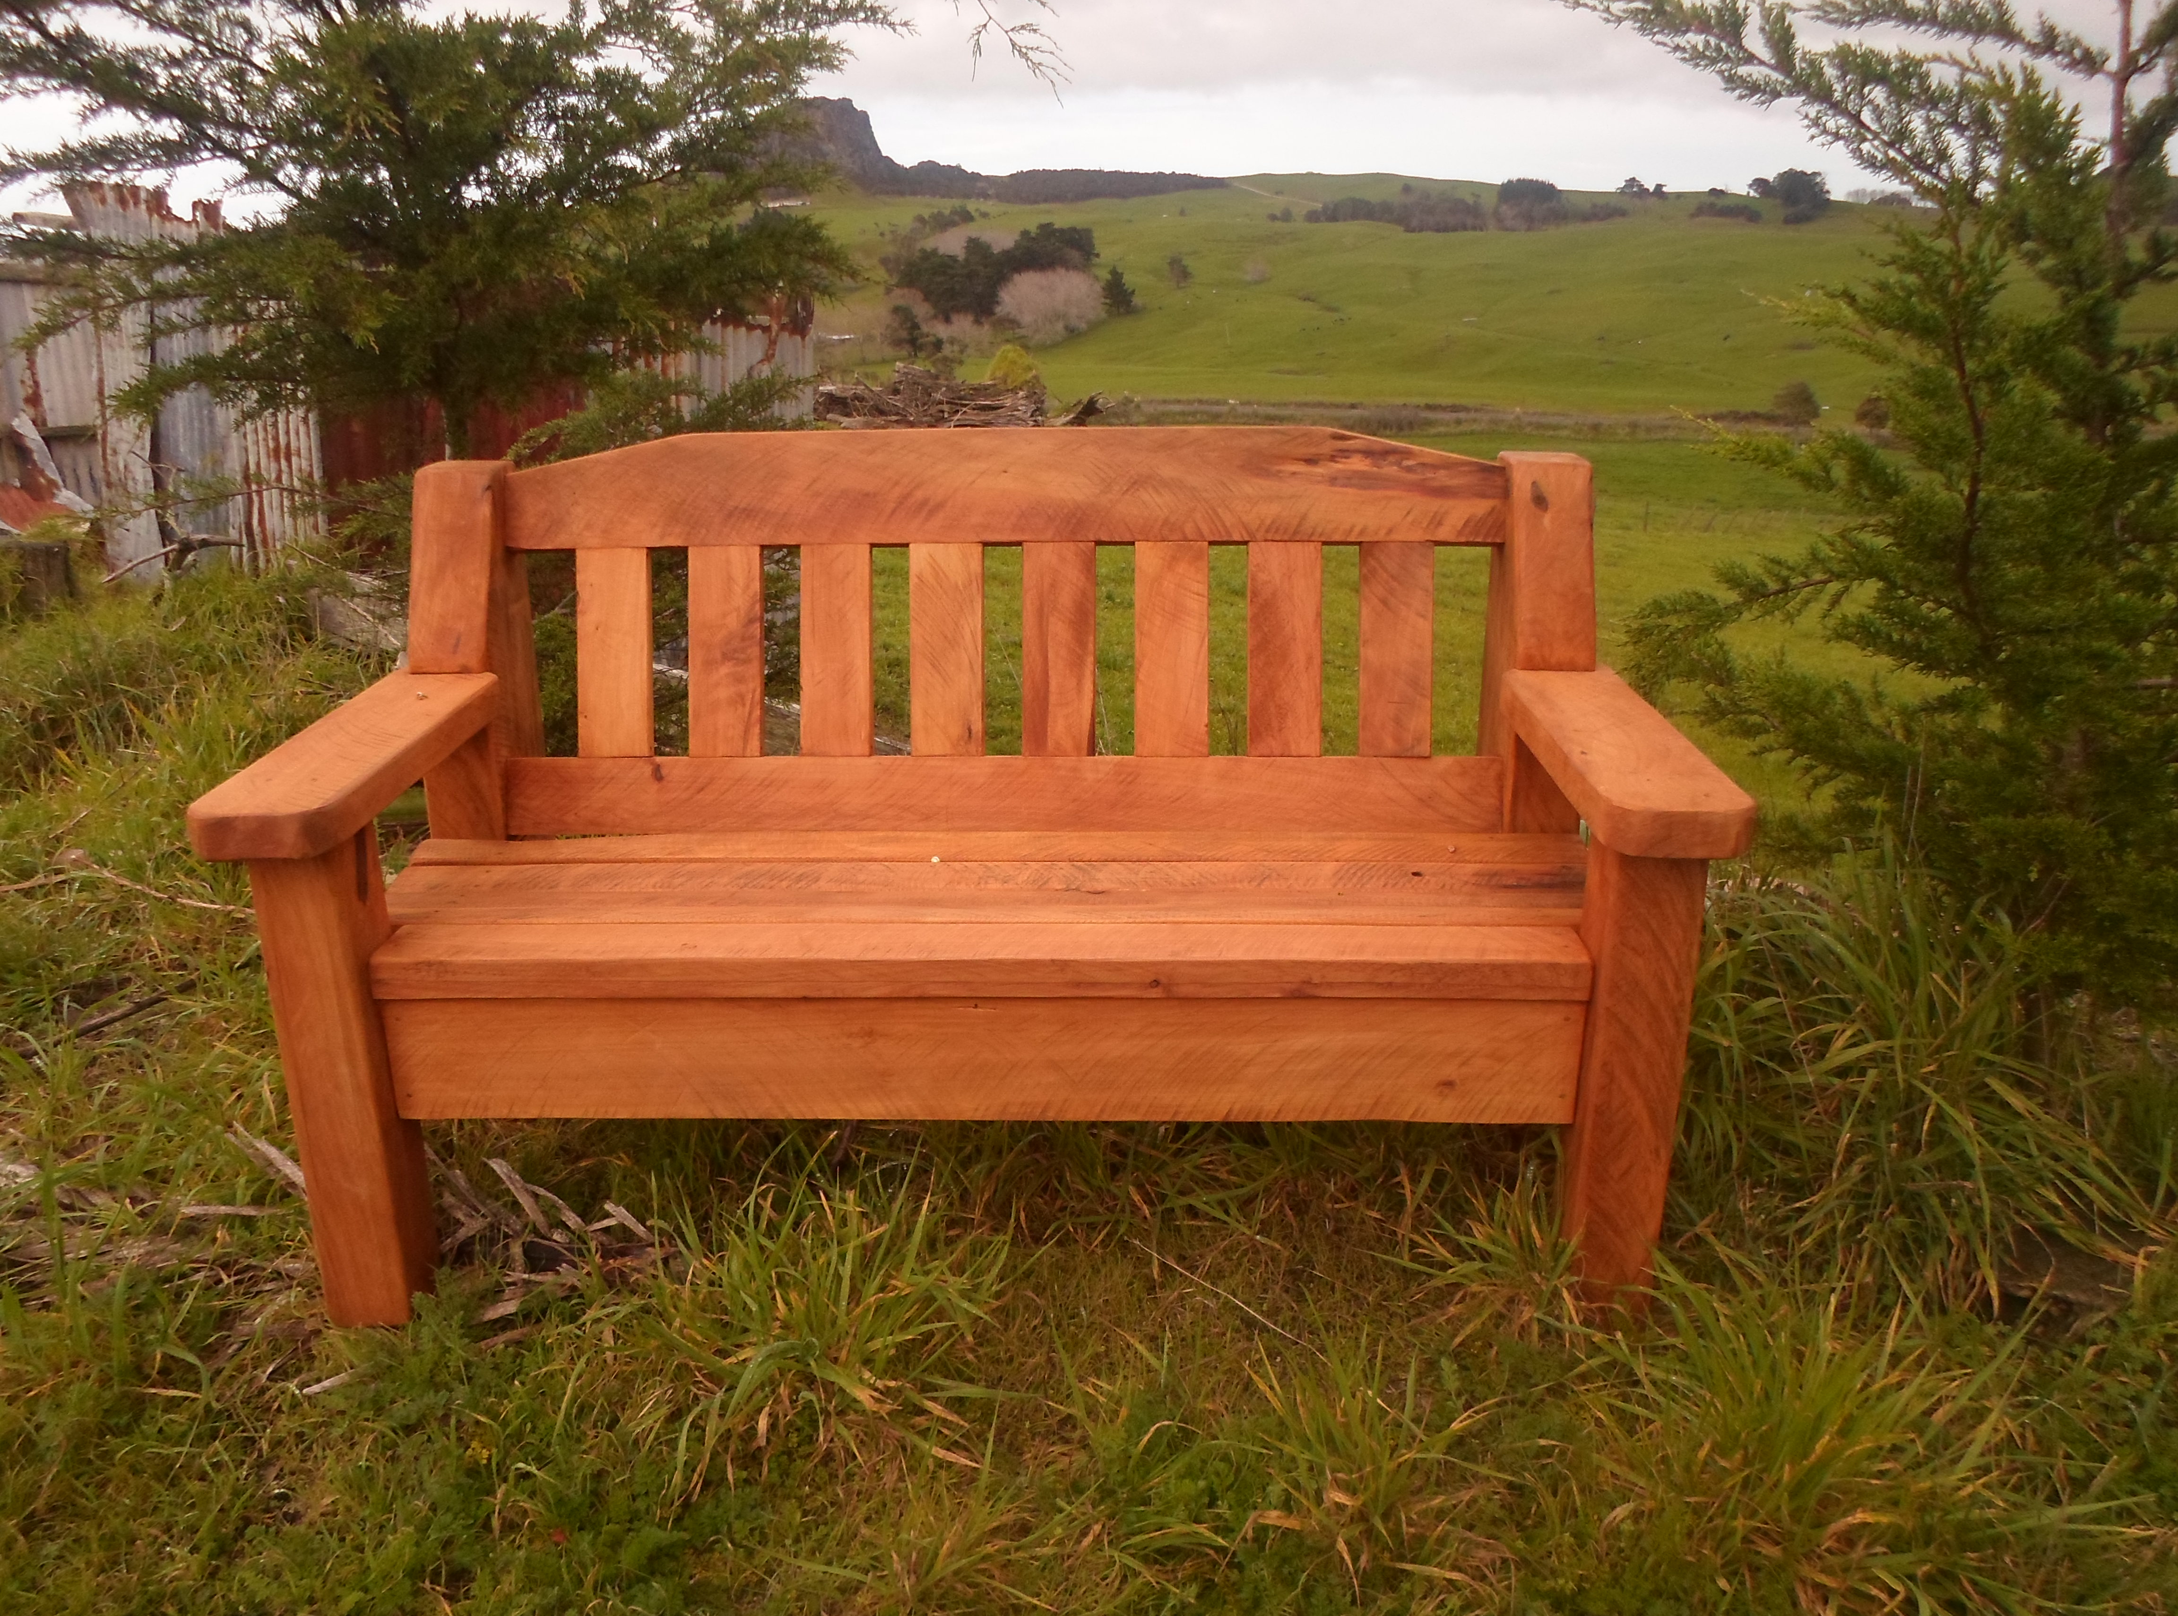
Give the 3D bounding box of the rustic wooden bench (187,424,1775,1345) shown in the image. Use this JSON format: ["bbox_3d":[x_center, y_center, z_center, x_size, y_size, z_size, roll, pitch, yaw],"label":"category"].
[{"bbox_3d":[-0.121,0.067,2.003,1.627,1.015,0.706,0,18,1],"label":"rustic wooden bench"}]

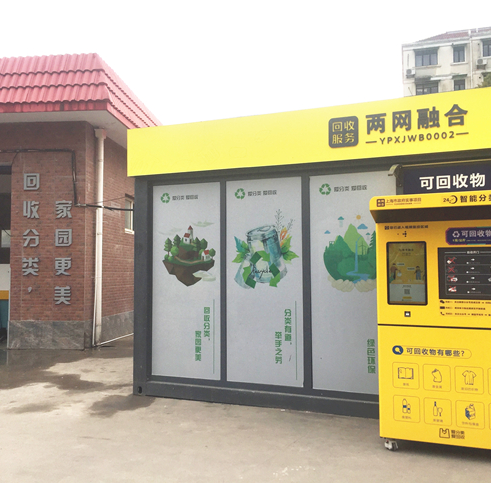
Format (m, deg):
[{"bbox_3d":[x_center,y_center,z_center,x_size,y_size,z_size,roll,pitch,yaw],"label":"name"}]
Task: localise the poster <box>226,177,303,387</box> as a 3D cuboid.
[{"bbox_3d":[0.196,0.429,5.913,0.886,2.240,0.030,-1,-3,22],"label":"poster"}]

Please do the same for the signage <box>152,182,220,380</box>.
[{"bbox_3d":[-0.697,0.451,6.275,0.886,2.240,0.030,-1,-3,22],"label":"signage"}]

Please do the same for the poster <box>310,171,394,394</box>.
[{"bbox_3d":[1.104,0.406,5.545,0.886,2.240,0.030,-1,-3,22],"label":"poster"}]

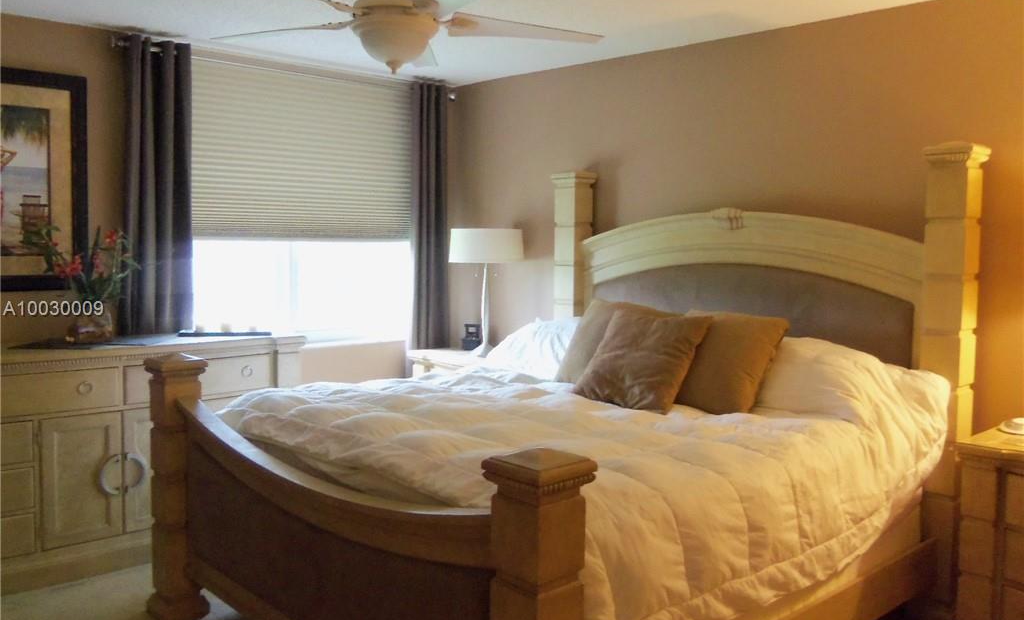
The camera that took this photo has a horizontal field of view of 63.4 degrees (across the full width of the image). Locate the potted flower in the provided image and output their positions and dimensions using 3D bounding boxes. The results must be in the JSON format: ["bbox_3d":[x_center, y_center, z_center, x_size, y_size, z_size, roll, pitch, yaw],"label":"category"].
[{"bbox_3d":[-1.931,-0.117,3.727,0.446,0.534,0.345,-3,5,-43],"label":"potted flower"}]

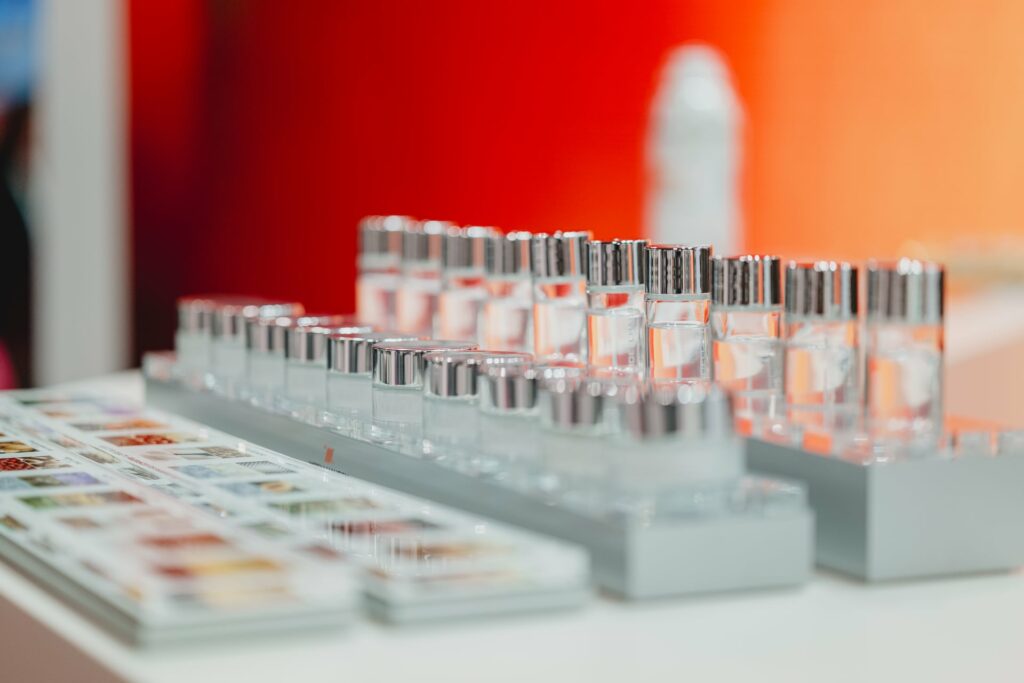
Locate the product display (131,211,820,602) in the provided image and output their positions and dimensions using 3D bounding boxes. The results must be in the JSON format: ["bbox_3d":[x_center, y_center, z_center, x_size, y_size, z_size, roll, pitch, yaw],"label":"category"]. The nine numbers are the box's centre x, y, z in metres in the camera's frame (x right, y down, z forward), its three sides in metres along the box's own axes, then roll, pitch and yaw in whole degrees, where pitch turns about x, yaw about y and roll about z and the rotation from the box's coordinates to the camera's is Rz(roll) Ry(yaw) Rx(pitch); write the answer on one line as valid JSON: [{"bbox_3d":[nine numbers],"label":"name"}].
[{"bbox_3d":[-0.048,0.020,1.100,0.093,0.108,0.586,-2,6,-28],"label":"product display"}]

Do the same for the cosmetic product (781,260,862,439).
[{"bbox_3d":[0.139,0.003,0.956,0.033,0.075,0.033,1,5,0],"label":"cosmetic product"}]

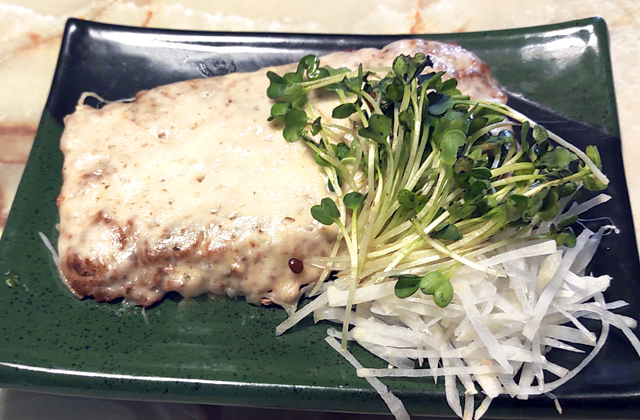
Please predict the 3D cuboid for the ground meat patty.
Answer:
[{"bbox_3d":[-0.018,-0.016,0.226,0.194,0.031,0.106,-7,68,2],"label":"ground meat patty"}]

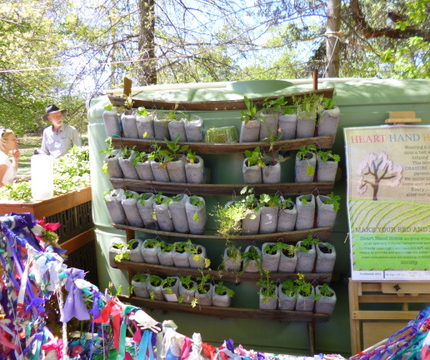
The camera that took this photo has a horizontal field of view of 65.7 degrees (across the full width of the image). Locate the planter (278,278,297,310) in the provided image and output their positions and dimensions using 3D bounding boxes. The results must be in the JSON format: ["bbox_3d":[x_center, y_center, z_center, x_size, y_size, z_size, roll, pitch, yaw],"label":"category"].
[{"bbox_3d":[0.380,0.605,1.751,0.092,0.142,0.092,0,4,11],"label":"planter"}]

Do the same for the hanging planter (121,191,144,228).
[{"bbox_3d":[-0.487,0.181,1.973,0.092,0.200,0.100,1,8,9],"label":"hanging planter"}]

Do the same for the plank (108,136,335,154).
[{"bbox_3d":[0.027,-0.191,1.853,1.200,0.090,0.080,0,8,7],"label":"plank"}]

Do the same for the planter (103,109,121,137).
[{"bbox_3d":[-0.703,-0.392,2.284,0.099,0.185,0.100,2,7,12],"label":"planter"}]

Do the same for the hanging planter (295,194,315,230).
[{"bbox_3d":[0.501,0.187,1.851,0.095,0.190,0.100,0,8,4],"label":"hanging planter"}]

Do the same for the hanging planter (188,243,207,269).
[{"bbox_3d":[-0.108,0.463,2.023,0.100,0.139,0.100,-1,6,10],"label":"hanging planter"}]

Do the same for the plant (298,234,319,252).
[{"bbox_3d":[0.572,0.388,2.043,0.121,0.080,0.115,2,7,12],"label":"plant"}]

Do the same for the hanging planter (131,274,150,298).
[{"bbox_3d":[-0.449,0.645,2.013,0.090,0.145,0.100,1,8,9],"label":"hanging planter"}]

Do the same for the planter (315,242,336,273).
[{"bbox_3d":[0.616,0.445,1.862,0.095,0.165,0.100,0,8,4],"label":"planter"}]

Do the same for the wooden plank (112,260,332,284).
[{"bbox_3d":[0.028,0.530,1.923,1.200,0.075,0.090,0,8,7],"label":"wooden plank"}]

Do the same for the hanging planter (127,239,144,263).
[{"bbox_3d":[-0.485,0.450,2.089,0.100,0.141,0.100,-2,6,10],"label":"hanging planter"}]

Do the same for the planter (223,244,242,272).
[{"bbox_3d":[0.100,0.450,1.891,0.095,0.134,0.095,1,9,10],"label":"planter"}]

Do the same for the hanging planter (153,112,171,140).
[{"bbox_3d":[-0.347,-0.353,2.209,0.102,0.179,0.100,2,7,12],"label":"hanging planter"}]

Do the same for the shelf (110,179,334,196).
[{"bbox_3d":[0.006,0.037,1.806,1.222,0.075,0.060,0,4,11],"label":"shelf"}]

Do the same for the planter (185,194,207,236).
[{"bbox_3d":[-0.105,0.202,1.930,0.098,0.218,0.095,-2,8,11],"label":"planter"}]

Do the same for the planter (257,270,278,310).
[{"bbox_3d":[0.334,0.698,2.110,0.114,0.207,0.100,2,7,12],"label":"planter"}]

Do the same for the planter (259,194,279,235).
[{"bbox_3d":[0.314,0.203,1.924,0.100,0.200,0.100,0,6,10],"label":"planter"}]

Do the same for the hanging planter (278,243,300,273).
[{"bbox_3d":[0.415,0.446,1.887,0.097,0.160,0.100,0,8,4],"label":"hanging planter"}]

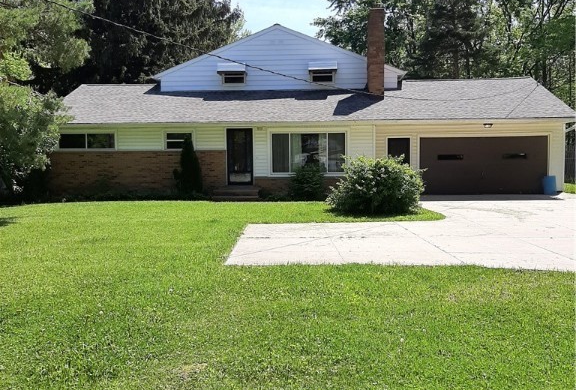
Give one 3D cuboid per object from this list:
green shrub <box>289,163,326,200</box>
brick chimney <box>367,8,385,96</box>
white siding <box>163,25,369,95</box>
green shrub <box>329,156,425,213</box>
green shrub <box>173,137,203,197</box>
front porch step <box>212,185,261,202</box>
[{"bbox_3d":[0.663,-0.461,19.609,1.250,1.320,1.150,0,4,1],"label":"green shrub"},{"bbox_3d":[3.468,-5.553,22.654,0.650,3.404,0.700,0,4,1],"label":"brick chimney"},{"bbox_3d":[-0.535,-5.388,22.864,9.100,2.558,0.300,0,4,1],"label":"white siding"},{"bbox_3d":[2.351,-0.277,15.413,2.450,1.447,2.300,0,4,1],"label":"green shrub"},{"bbox_3d":[-3.447,-0.888,19.882,0.980,2.179,0.900,0,4,1],"label":"green shrub"},{"bbox_3d":[-1.767,0.006,19.787,1.550,0.390,1.350,0,4,1],"label":"front porch step"}]

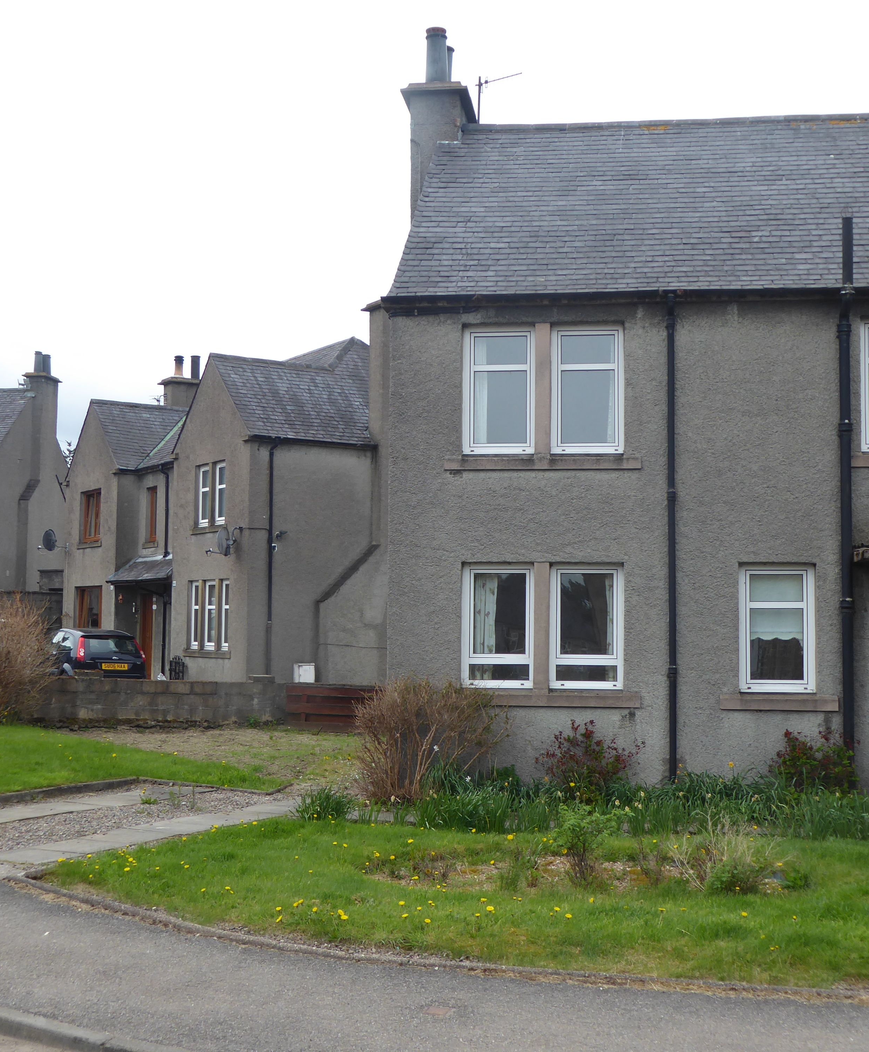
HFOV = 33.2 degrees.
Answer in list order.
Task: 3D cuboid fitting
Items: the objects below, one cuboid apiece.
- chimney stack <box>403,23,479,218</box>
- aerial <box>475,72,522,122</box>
[{"bbox_3d":[0.064,-5.056,18.938,0.860,2.520,1.240,0,-4,7],"label":"chimney stack"},{"bbox_3d":[0.843,-5.655,19.129,0.740,0.750,0.200,-3,-5,37],"label":"aerial"}]

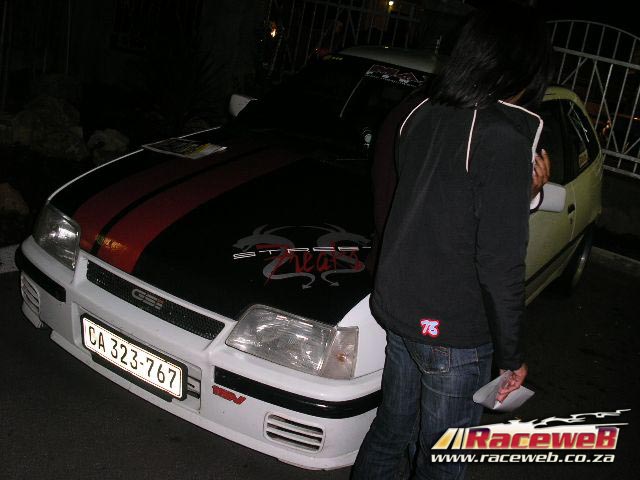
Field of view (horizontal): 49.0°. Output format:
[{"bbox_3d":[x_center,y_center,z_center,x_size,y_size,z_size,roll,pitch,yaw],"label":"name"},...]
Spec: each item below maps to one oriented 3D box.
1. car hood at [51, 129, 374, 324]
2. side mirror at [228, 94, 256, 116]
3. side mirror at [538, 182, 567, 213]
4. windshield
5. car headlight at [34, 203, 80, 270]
[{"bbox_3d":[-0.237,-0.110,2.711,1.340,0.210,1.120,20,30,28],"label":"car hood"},{"bbox_3d":[-0.415,-0.716,3.756,0.160,0.125,0.110,20,21,28],"label":"side mirror"},{"bbox_3d":[0.975,-0.183,2.962,0.160,0.125,0.110,20,21,28],"label":"side mirror"},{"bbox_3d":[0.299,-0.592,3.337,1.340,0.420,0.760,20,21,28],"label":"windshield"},{"bbox_3d":[-0.955,-0.031,2.639,0.390,0.160,0.230,20,21,28],"label":"car headlight"}]

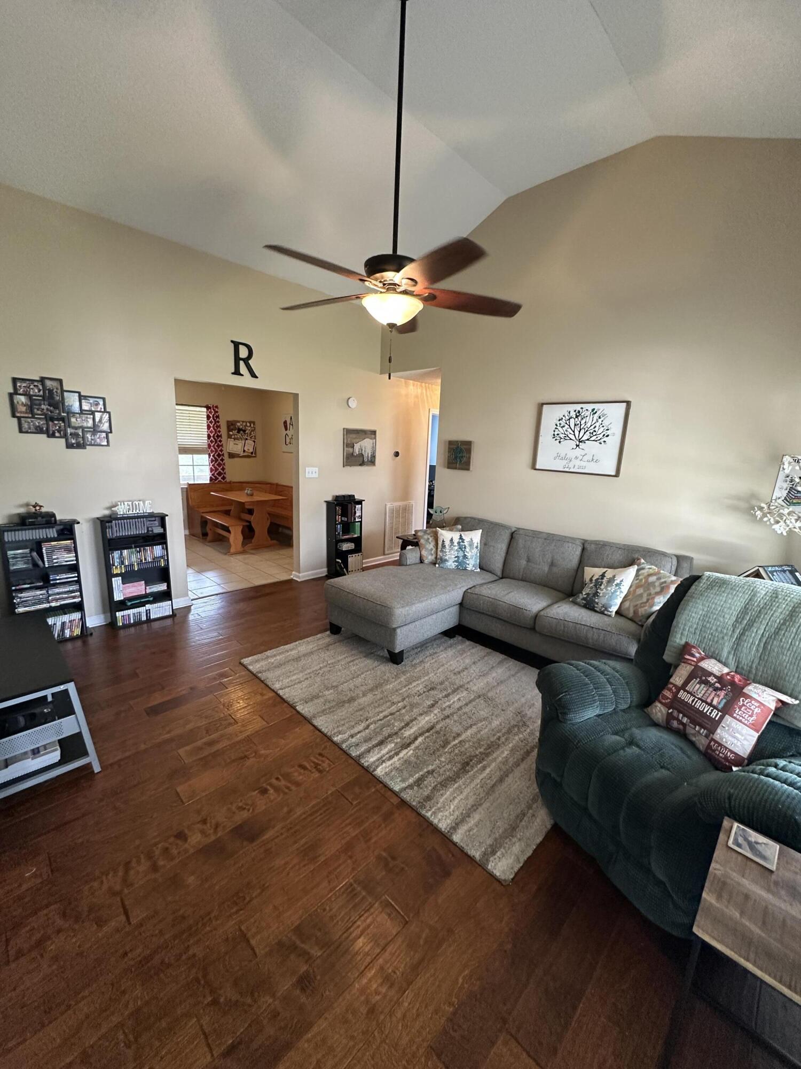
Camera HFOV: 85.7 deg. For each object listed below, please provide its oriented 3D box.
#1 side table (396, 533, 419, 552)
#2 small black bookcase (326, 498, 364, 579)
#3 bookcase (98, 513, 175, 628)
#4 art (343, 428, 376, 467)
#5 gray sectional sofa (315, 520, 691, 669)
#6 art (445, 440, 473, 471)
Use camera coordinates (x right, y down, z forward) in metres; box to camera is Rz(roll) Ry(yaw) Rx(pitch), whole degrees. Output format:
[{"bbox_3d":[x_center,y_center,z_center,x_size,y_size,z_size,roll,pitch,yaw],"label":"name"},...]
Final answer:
[{"bbox_3d":[0.226,0.323,4.923,0.354,0.596,0.443,14,16,43],"label":"side table"},{"bbox_3d":[-0.674,0.041,5.301,0.178,0.921,0.483,14,16,43],"label":"small black bookcase"},{"bbox_3d":[-2.250,0.306,3.716,0.178,0.921,0.506,14,16,43],"label":"bookcase"},{"bbox_3d":[-0.508,-1.059,5.309,0.034,0.454,0.489,14,16,43],"label":"art"},{"bbox_3d":[0.752,0.479,3.494,2.343,0.918,1.691,14,16,43],"label":"gray sectional sofa"},{"bbox_3d":[0.641,-0.847,4.658,0.314,0.301,0.028,14,16,43],"label":"art"}]

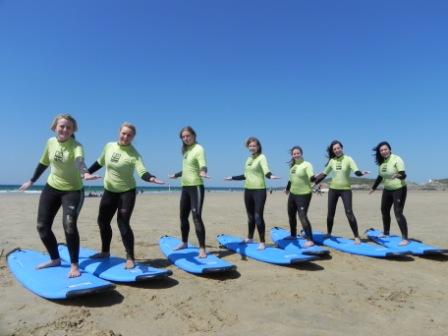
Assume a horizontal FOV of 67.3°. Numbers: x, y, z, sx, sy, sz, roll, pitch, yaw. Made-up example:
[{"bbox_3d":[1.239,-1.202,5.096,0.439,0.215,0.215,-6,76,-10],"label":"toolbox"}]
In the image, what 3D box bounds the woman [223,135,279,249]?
[{"bbox_3d":[0.429,0.331,5.067,0.880,1.630,0.560,-1,-4,31],"label":"woman"}]

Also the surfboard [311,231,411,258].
[{"bbox_3d":[1.903,1.160,5.114,0.540,0.200,2.350,2,-4,-24],"label":"surfboard"}]

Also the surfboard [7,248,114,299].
[{"bbox_3d":[-1.810,1.035,3.480,2.220,0.160,0.560,-3,-5,44],"label":"surfboard"}]

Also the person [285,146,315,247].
[{"bbox_3d":[1.197,0.424,5.365,0.460,1.540,0.640,3,-4,-40],"label":"person"}]

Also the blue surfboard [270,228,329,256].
[{"bbox_3d":[1.104,1.159,5.190,0.540,0.200,2.350,1,-3,-6],"label":"blue surfboard"}]

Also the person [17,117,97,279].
[{"bbox_3d":[-1.611,0.229,3.446,0.860,1.610,0.630,1,-3,-2],"label":"person"}]

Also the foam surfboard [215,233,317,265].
[{"bbox_3d":[0.520,1.137,4.780,0.550,0.150,2.050,3,-4,-38],"label":"foam surfboard"}]

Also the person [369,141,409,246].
[{"bbox_3d":[2.719,0.371,5.567,0.680,1.630,0.720,4,-5,-44],"label":"person"}]

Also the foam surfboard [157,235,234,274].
[{"bbox_3d":[-0.411,1.093,4.235,0.540,0.200,2.350,2,-4,-26],"label":"foam surfboard"}]

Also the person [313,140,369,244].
[{"bbox_3d":[1.909,0.349,5.527,0.880,1.640,0.700,-1,-4,22],"label":"person"}]

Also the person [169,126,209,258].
[{"bbox_3d":[-0.471,0.271,4.378,0.780,1.650,0.500,-2,-4,37],"label":"person"}]

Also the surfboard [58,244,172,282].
[{"bbox_3d":[-1.352,1.058,3.743,2.350,0.200,0.540,-3,-4,41],"label":"surfboard"}]

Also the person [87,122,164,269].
[{"bbox_3d":[-1.102,0.297,3.809,0.900,1.580,0.580,0,-3,14],"label":"person"}]

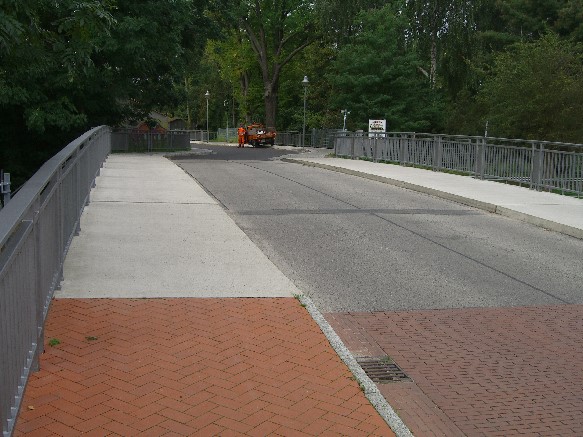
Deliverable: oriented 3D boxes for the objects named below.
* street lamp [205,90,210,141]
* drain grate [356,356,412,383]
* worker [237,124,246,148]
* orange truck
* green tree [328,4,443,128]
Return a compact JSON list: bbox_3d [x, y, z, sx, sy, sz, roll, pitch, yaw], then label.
[{"bbox_3d":[-7.870,-9.600,73.000,0.450,4.950,0.450,0,7,0],"label":"street lamp"},{"bbox_3d":[0.548,0.980,4.930,0.320,0.040,0.480,-2,10,-12],"label":"drain grate"},{"bbox_3d":[-3.650,-6.020,56.500,0.600,1.780,0.380,0,7,-3],"label":"worker"},{"bbox_3d":[-2.440,-6.300,58.800,1.750,1.850,4.800,-2,7,-13],"label":"orange truck"},{"bbox_3d":[6.200,-9.000,50.500,7.600,9.600,7.400,0,7,0],"label":"green tree"}]

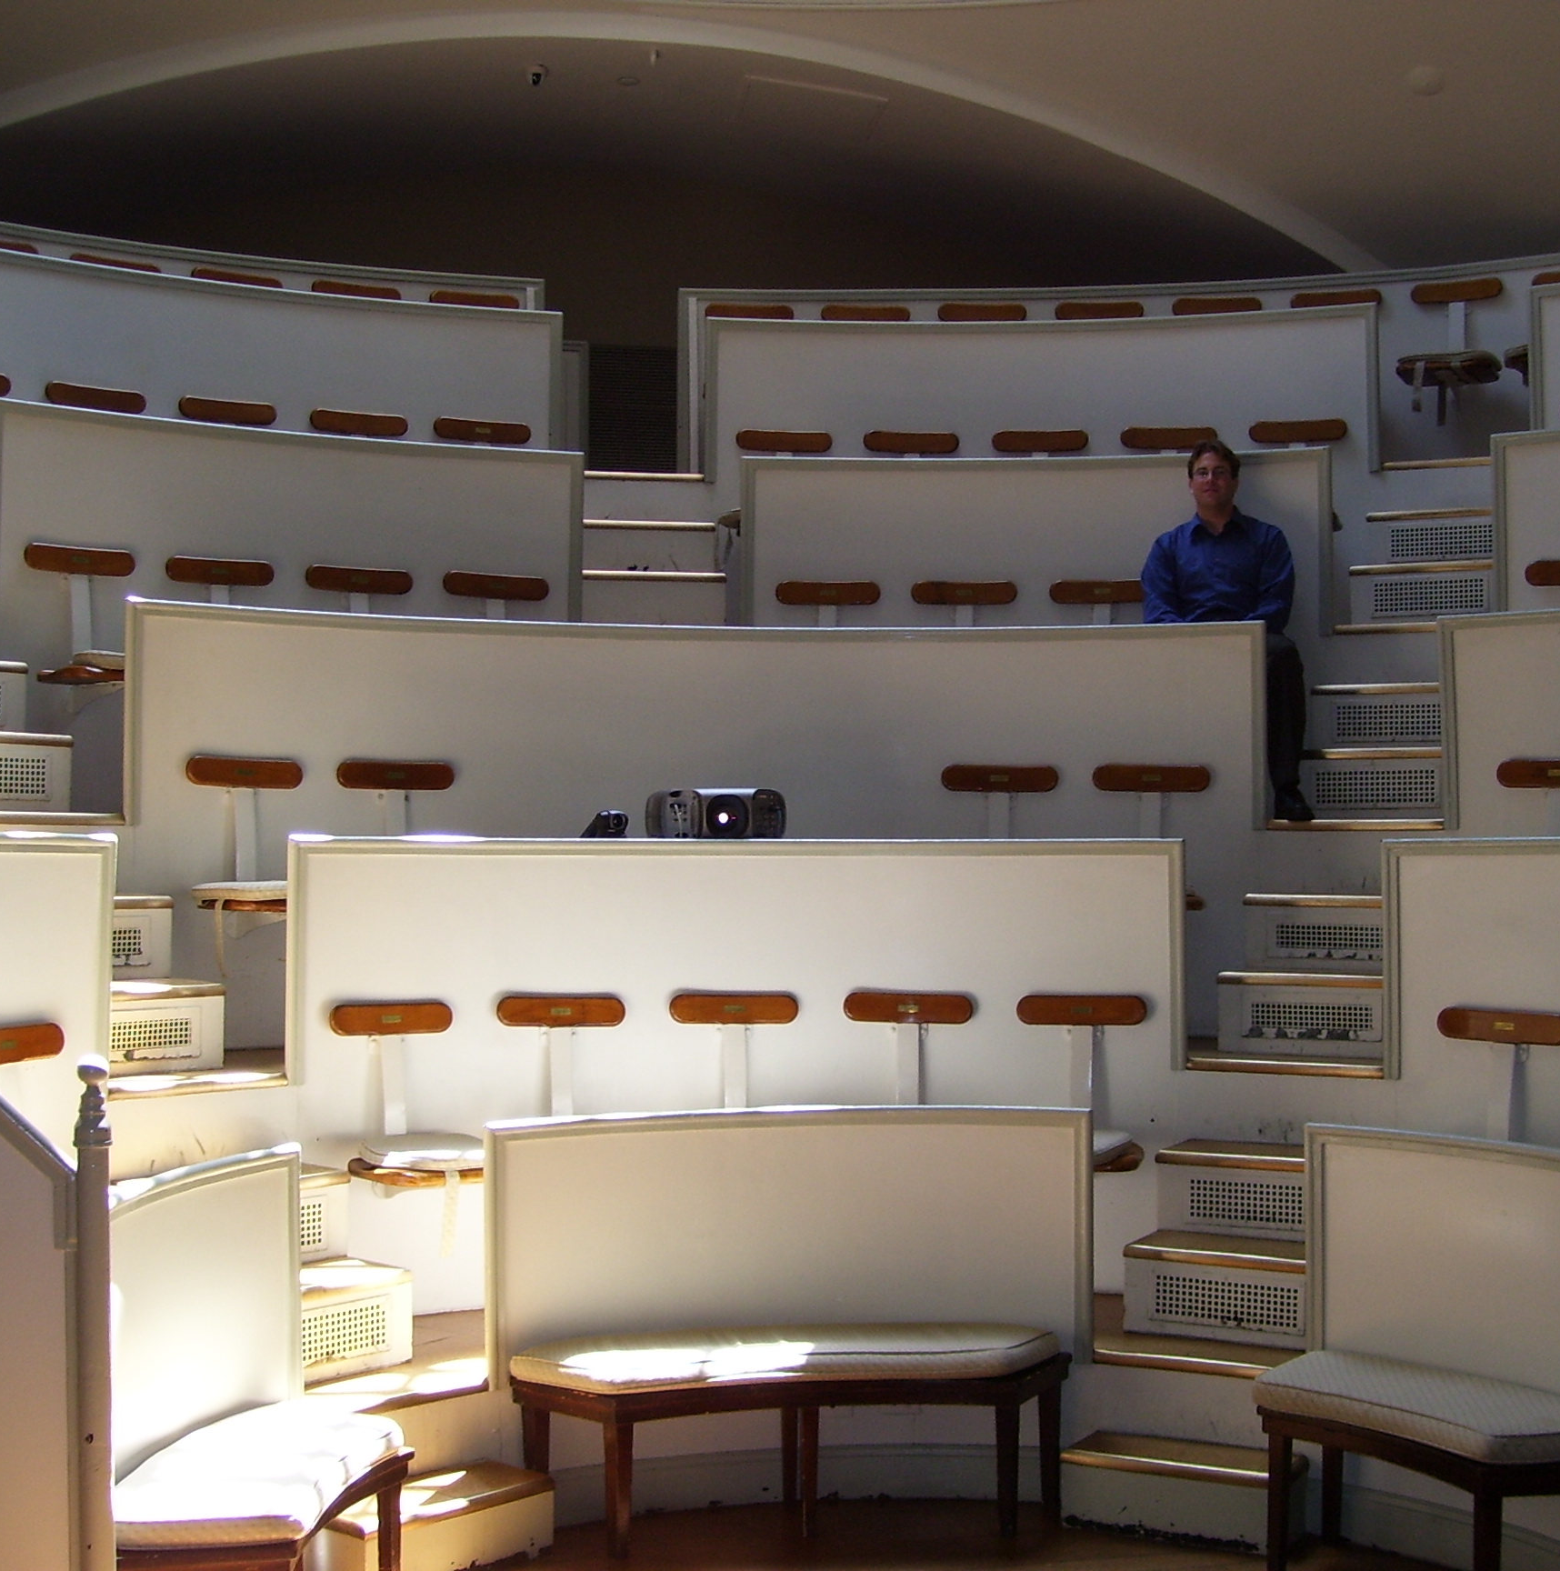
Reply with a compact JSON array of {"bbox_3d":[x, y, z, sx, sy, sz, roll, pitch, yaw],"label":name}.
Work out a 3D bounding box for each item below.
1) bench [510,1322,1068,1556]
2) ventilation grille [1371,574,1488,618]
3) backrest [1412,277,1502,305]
[{"bbox_3d":[0.062,1.597,5.371,1.434,0.470,0.444,1,-2,-10],"label":"bench"},{"bbox_3d":[2.147,-0.626,7.200,0.380,0.130,0.015,-1,-3,25],"label":"ventilation grille"},{"bbox_3d":[2.777,-2.026,8.927,0.380,0.093,0.042,-1,-2,28],"label":"backrest"}]

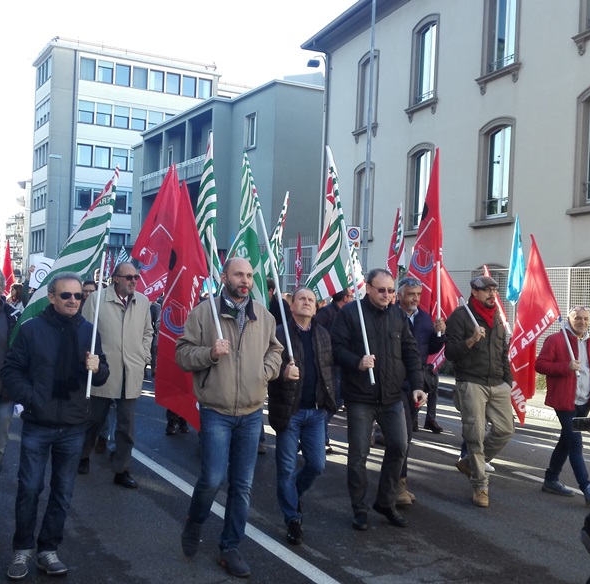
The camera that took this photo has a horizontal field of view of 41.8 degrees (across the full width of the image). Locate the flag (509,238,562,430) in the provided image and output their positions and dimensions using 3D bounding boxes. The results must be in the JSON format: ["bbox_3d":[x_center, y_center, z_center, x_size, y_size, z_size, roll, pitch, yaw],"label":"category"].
[{"bbox_3d":[2.009,0.324,6.500,0.440,1.550,0.380,2,0,0],"label":"flag"}]

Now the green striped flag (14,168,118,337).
[{"bbox_3d":[-1.457,-0.238,4.900,0.640,1.130,0.360,2,0,23],"label":"green striped flag"}]

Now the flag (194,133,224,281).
[{"bbox_3d":[-0.747,-0.708,6.700,0.269,1.354,0.250,2,0,-18],"label":"flag"}]

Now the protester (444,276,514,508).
[{"bbox_3d":[1.479,0.802,6.220,0.540,1.840,0.520,2,0,-18],"label":"protester"}]

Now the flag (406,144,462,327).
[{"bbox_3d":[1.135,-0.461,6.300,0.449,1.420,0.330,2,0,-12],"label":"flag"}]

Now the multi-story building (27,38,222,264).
[{"bbox_3d":[-14.122,-8.682,66.089,13.900,20.000,8.500,2,0,-29],"label":"multi-story building"}]

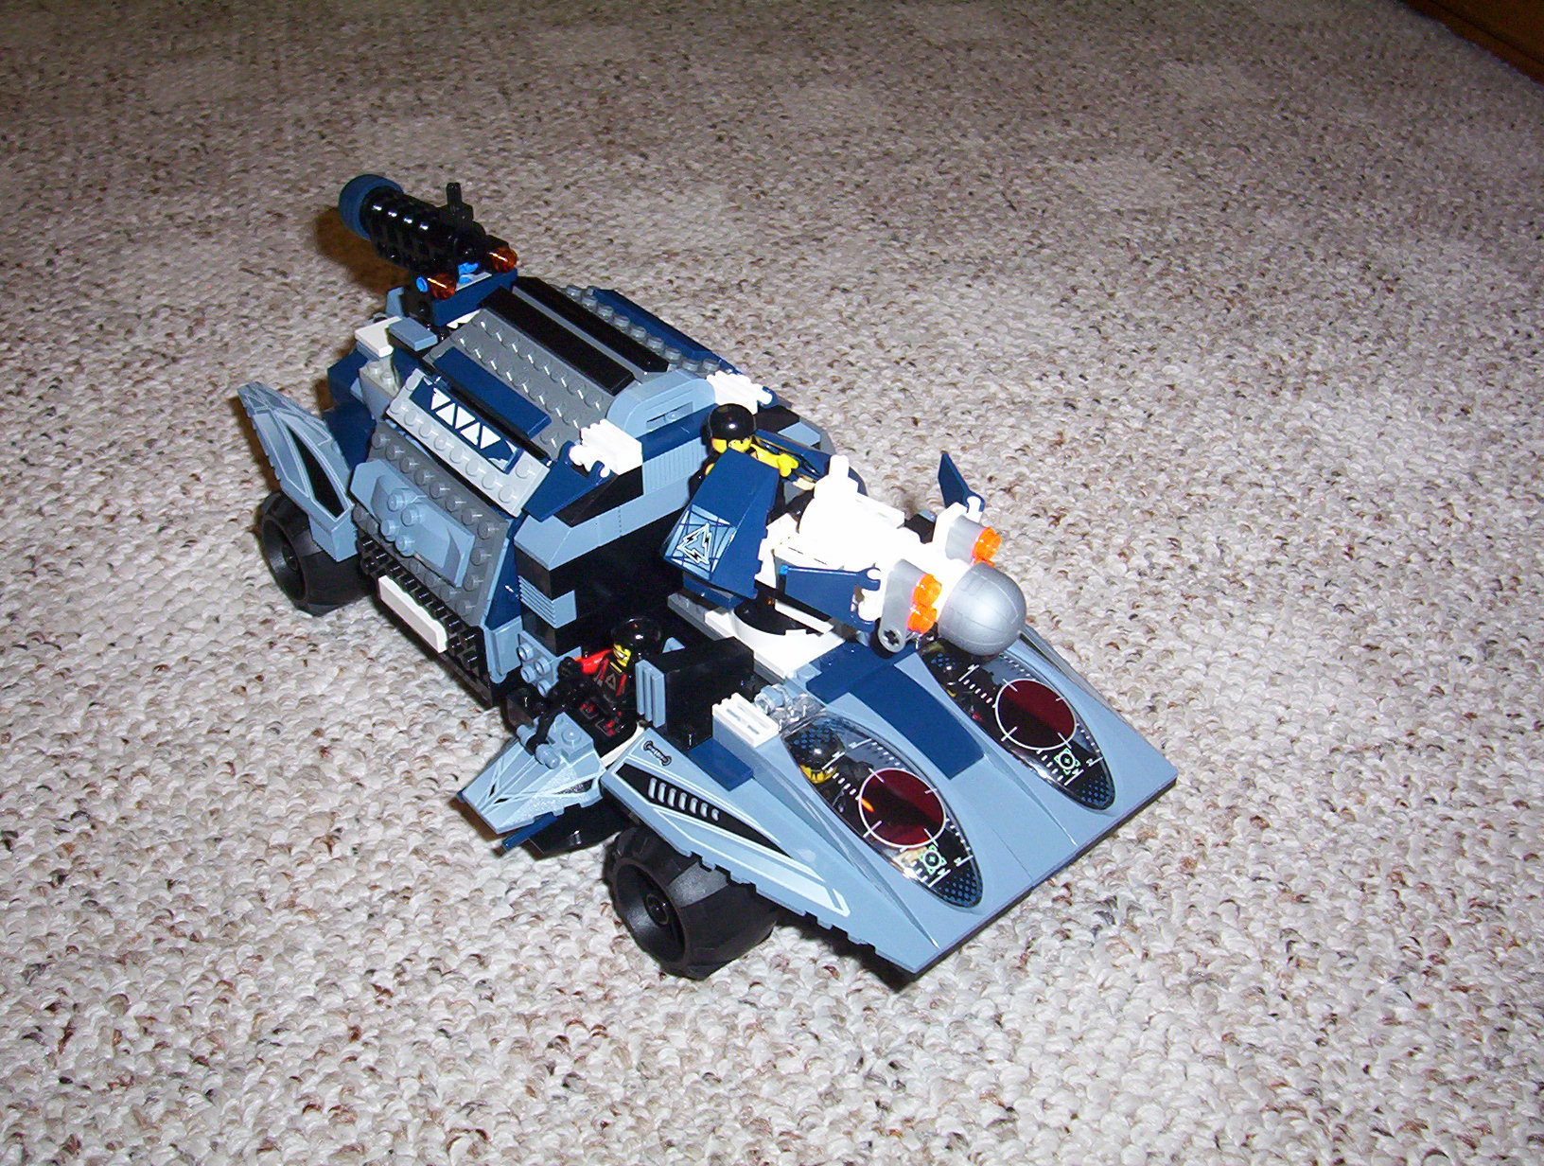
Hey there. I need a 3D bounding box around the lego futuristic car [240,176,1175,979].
[{"bbox_3d":[-0.035,-0.019,0.563,0.170,0.144,0.327,-28,46,-31],"label":"lego futuristic car"}]

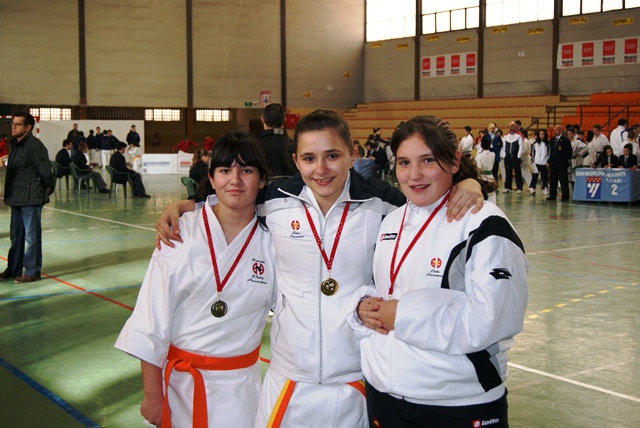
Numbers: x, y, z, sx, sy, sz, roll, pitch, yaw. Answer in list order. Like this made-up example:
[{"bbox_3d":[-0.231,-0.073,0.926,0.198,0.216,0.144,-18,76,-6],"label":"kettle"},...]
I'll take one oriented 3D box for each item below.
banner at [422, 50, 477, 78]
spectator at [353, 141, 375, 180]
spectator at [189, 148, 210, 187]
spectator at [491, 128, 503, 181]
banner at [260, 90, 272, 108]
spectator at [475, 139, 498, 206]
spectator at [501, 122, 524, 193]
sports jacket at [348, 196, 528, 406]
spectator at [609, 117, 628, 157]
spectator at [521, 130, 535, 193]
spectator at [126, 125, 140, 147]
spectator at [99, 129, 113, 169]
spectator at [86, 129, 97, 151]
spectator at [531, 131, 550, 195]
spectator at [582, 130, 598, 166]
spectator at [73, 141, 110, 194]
[{"bbox_3d":[5.913,-6.813,42.573,0.030,0.980,3.600,-4,6,-35],"label":"banner"},{"bbox_3d":[1.328,-1.532,27.300,0.500,1.250,0.600,2,6,24],"label":"spectator"},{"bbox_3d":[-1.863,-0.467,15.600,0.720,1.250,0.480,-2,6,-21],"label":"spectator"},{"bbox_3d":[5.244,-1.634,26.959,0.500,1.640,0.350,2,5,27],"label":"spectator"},{"bbox_3d":[-2.572,-5.513,44.415,0.635,0.860,0.030,-4,6,-35],"label":"banner"},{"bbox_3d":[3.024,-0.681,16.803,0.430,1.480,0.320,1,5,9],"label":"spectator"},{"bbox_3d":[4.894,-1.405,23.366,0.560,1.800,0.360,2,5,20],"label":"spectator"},{"bbox_3d":[0.314,0.226,2.450,0.490,0.555,0.360,4,6,38],"label":"sports jacket"},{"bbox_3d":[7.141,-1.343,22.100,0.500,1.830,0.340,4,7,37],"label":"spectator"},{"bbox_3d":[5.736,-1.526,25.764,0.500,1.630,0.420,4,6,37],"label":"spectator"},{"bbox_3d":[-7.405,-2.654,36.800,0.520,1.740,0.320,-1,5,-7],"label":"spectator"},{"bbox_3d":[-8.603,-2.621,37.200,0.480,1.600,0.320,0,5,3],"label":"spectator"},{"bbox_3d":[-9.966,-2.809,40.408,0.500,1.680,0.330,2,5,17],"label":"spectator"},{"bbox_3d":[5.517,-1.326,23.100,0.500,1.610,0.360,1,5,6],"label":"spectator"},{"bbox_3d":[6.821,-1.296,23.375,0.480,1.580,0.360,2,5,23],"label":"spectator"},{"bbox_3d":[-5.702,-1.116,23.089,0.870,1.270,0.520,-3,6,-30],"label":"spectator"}]

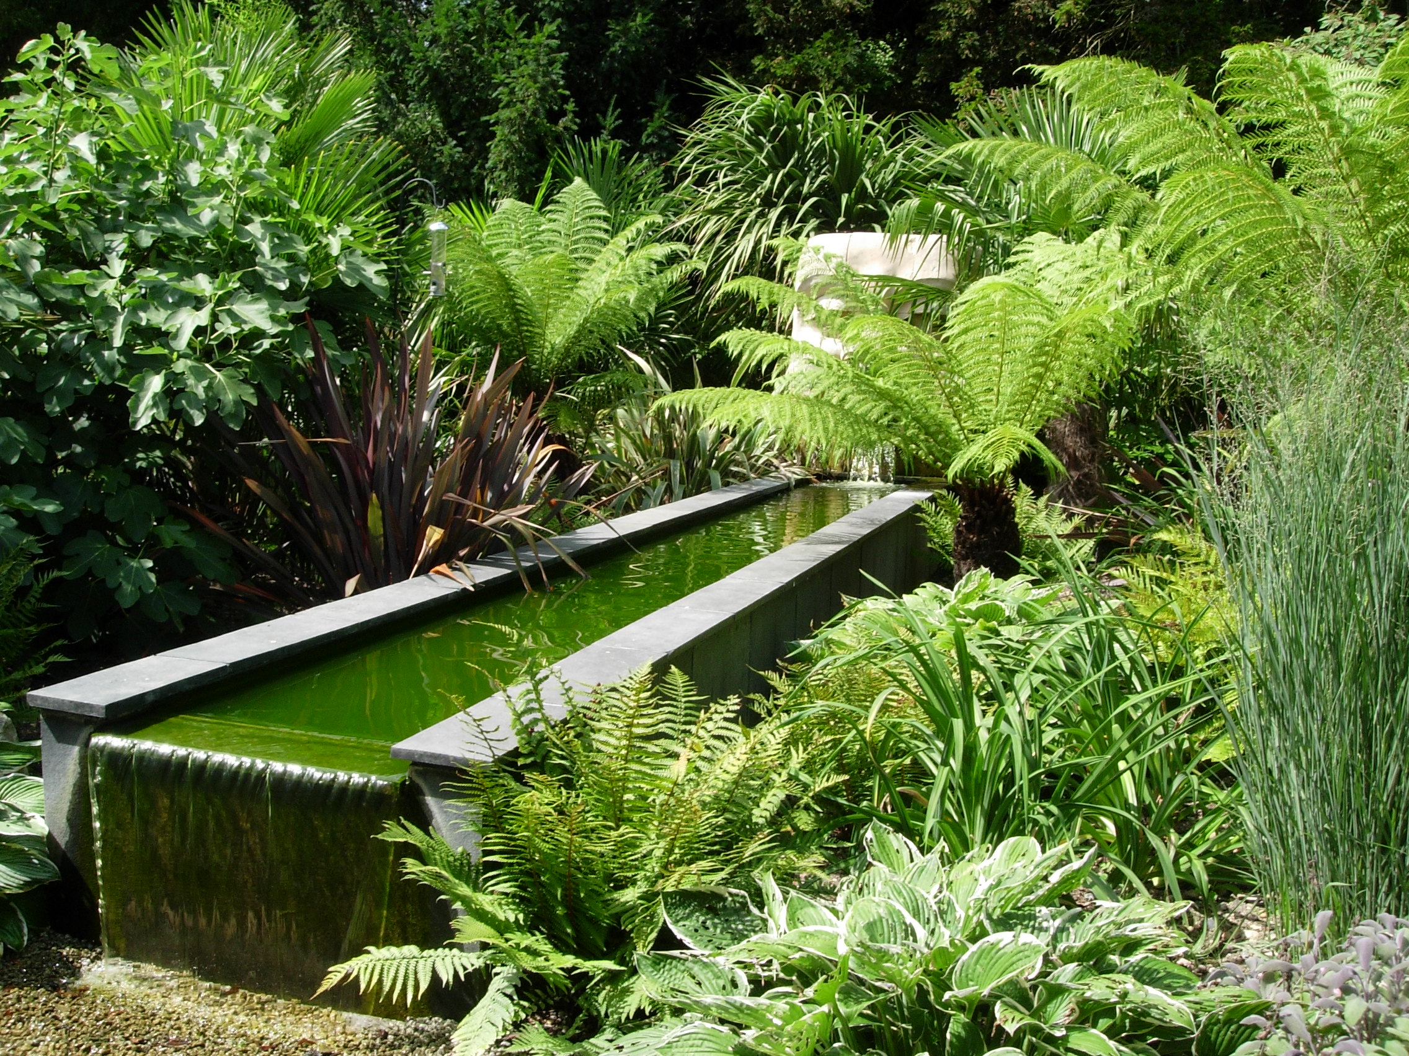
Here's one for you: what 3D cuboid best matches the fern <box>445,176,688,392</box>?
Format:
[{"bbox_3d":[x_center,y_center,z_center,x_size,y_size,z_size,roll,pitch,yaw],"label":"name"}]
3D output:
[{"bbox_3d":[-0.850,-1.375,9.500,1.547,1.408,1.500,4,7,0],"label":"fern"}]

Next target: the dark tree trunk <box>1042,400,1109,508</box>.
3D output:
[{"bbox_3d":[2.323,-0.438,9.700,0.394,0.893,0.394,4,7,0],"label":"dark tree trunk"}]

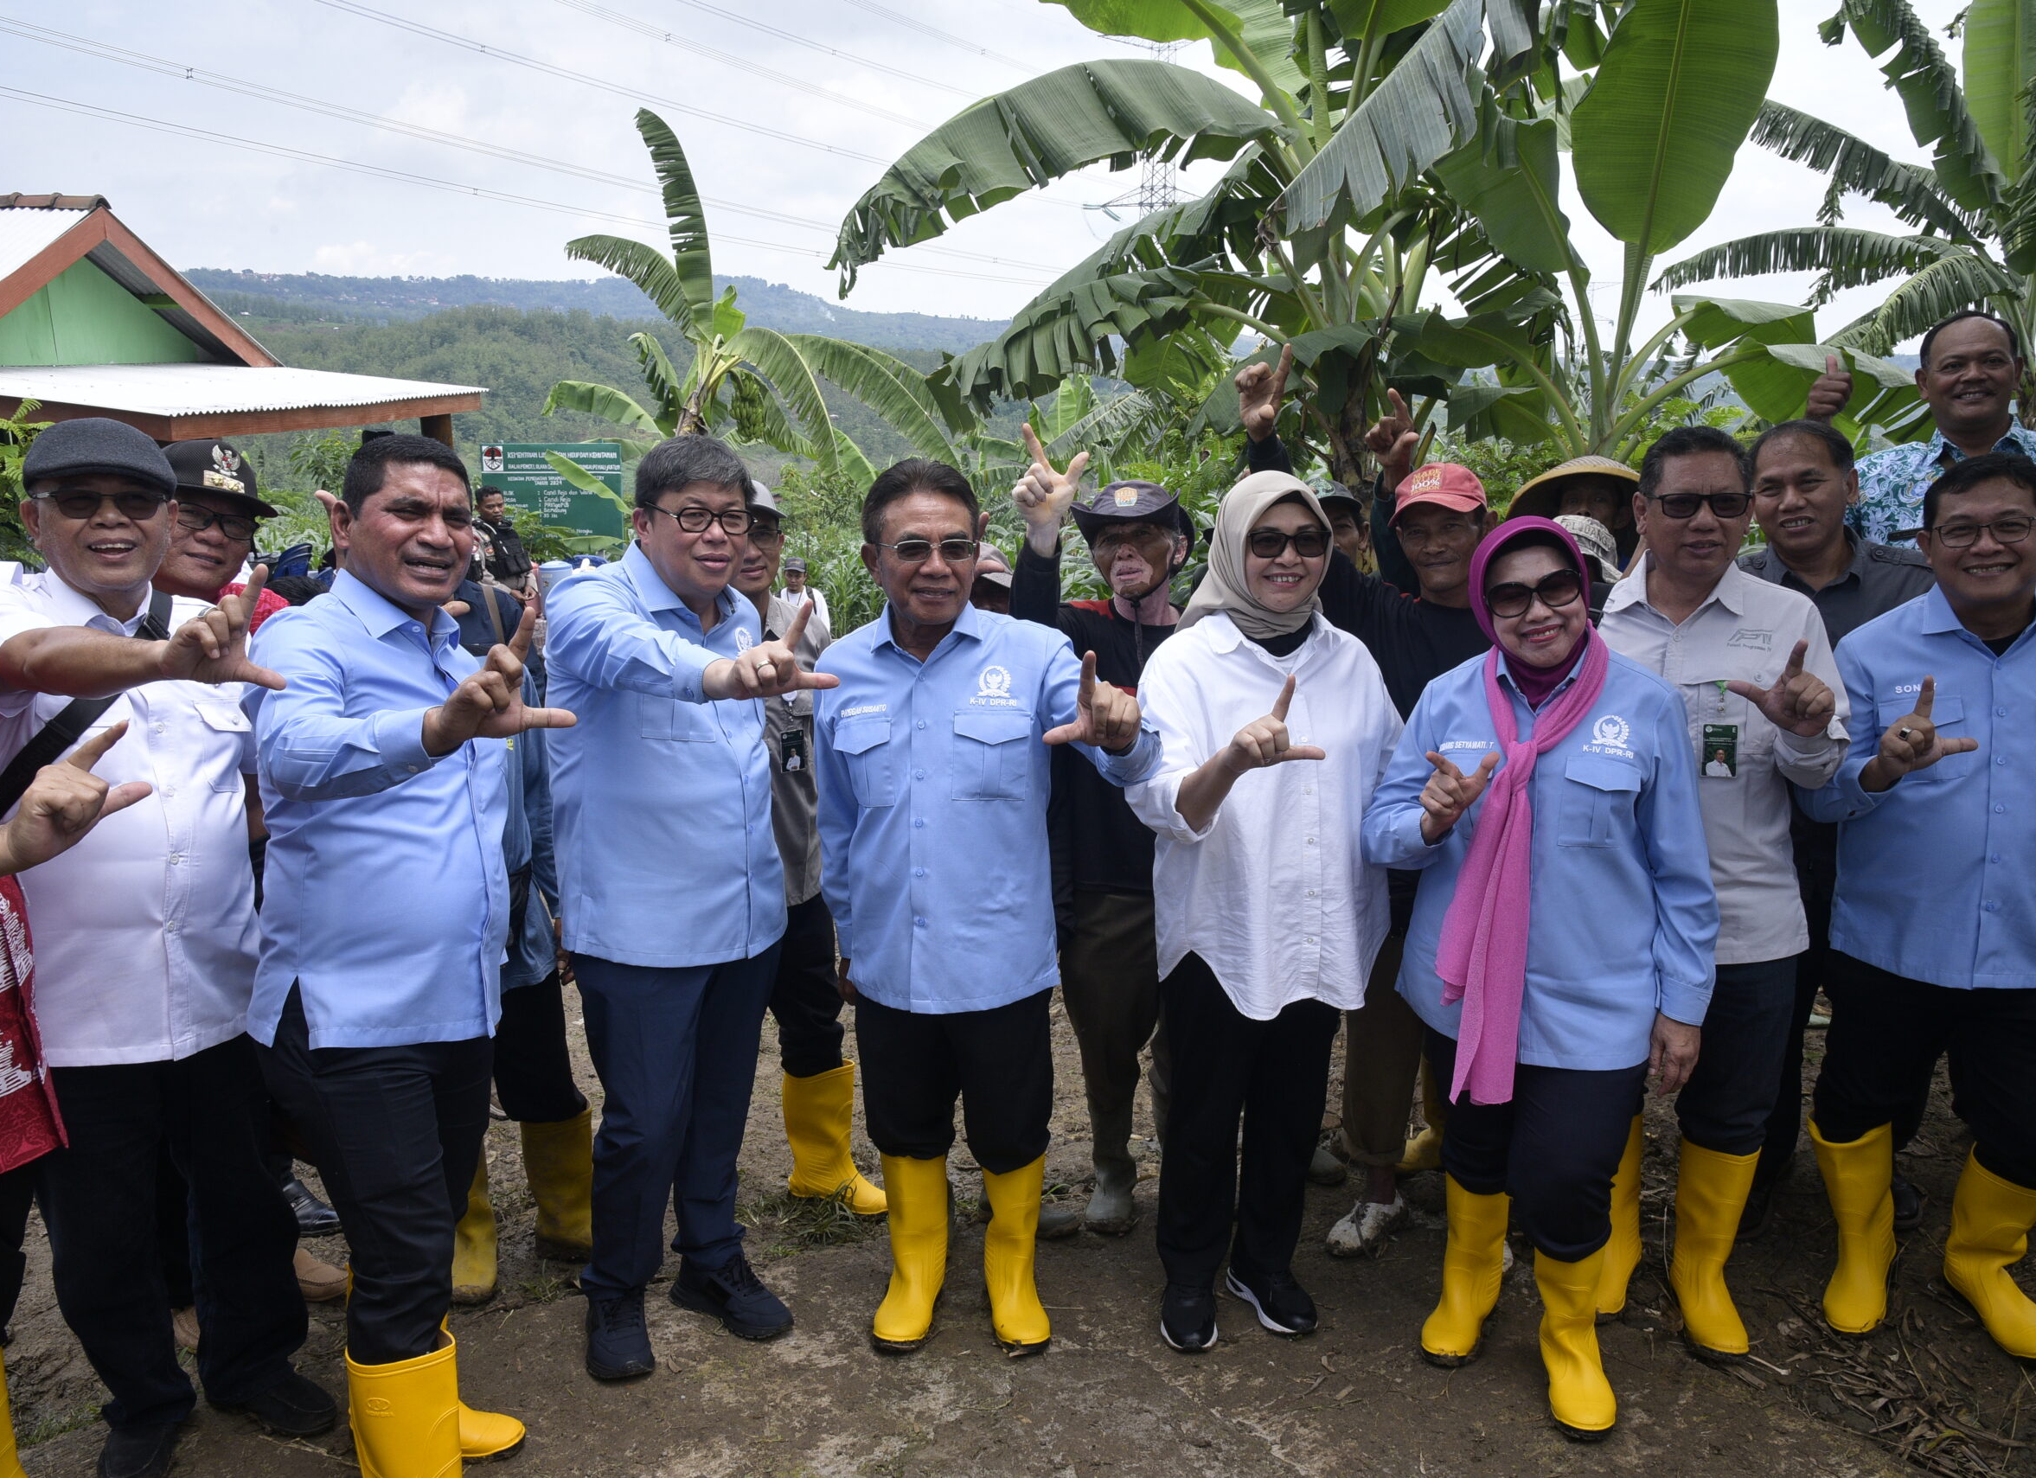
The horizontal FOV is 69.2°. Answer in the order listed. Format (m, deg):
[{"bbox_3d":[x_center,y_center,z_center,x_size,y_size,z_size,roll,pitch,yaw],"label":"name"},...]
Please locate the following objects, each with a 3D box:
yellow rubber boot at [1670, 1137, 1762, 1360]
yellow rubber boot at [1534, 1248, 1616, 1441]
[{"bbox_3d":[1.306,0.942,2.796,0.130,0.335,0.280,1,12,4],"label":"yellow rubber boot"},{"bbox_3d":[0.952,0.989,2.587,0.122,0.330,0.270,0,12,-1],"label":"yellow rubber boot"}]

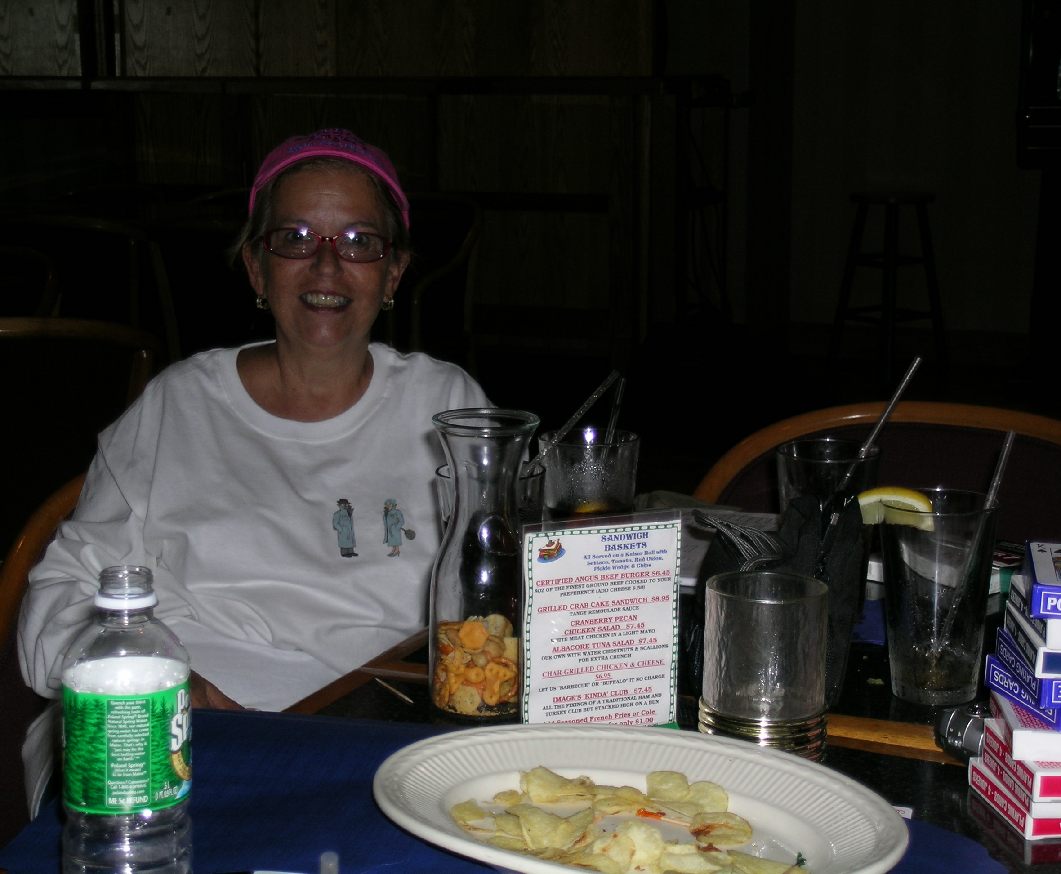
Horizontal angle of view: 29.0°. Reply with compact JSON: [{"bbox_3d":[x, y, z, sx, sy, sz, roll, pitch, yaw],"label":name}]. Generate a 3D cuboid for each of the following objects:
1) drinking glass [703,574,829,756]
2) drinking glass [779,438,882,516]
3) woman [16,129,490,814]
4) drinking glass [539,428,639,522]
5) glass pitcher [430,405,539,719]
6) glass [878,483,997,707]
[{"bbox_3d":[0.164,0.162,1.429,0.088,0.119,0.088,0,11,0],"label":"drinking glass"},{"bbox_3d":[0.252,0.084,1.742,0.088,0.149,0.088,0,11,0],"label":"drinking glass"},{"bbox_3d":[-0.278,0.261,2.109,0.560,1.160,0.700,-3,11,-12],"label":"woman"},{"bbox_3d":[0.052,0.073,1.808,0.088,0.149,0.088,0,11,0],"label":"drinking glass"},{"bbox_3d":[-0.030,0.092,1.534,0.088,0.218,0.088,0,11,0],"label":"glass pitcher"},{"bbox_3d":[0.307,0.122,1.551,0.088,0.149,0.088,0,11,0],"label":"glass"}]

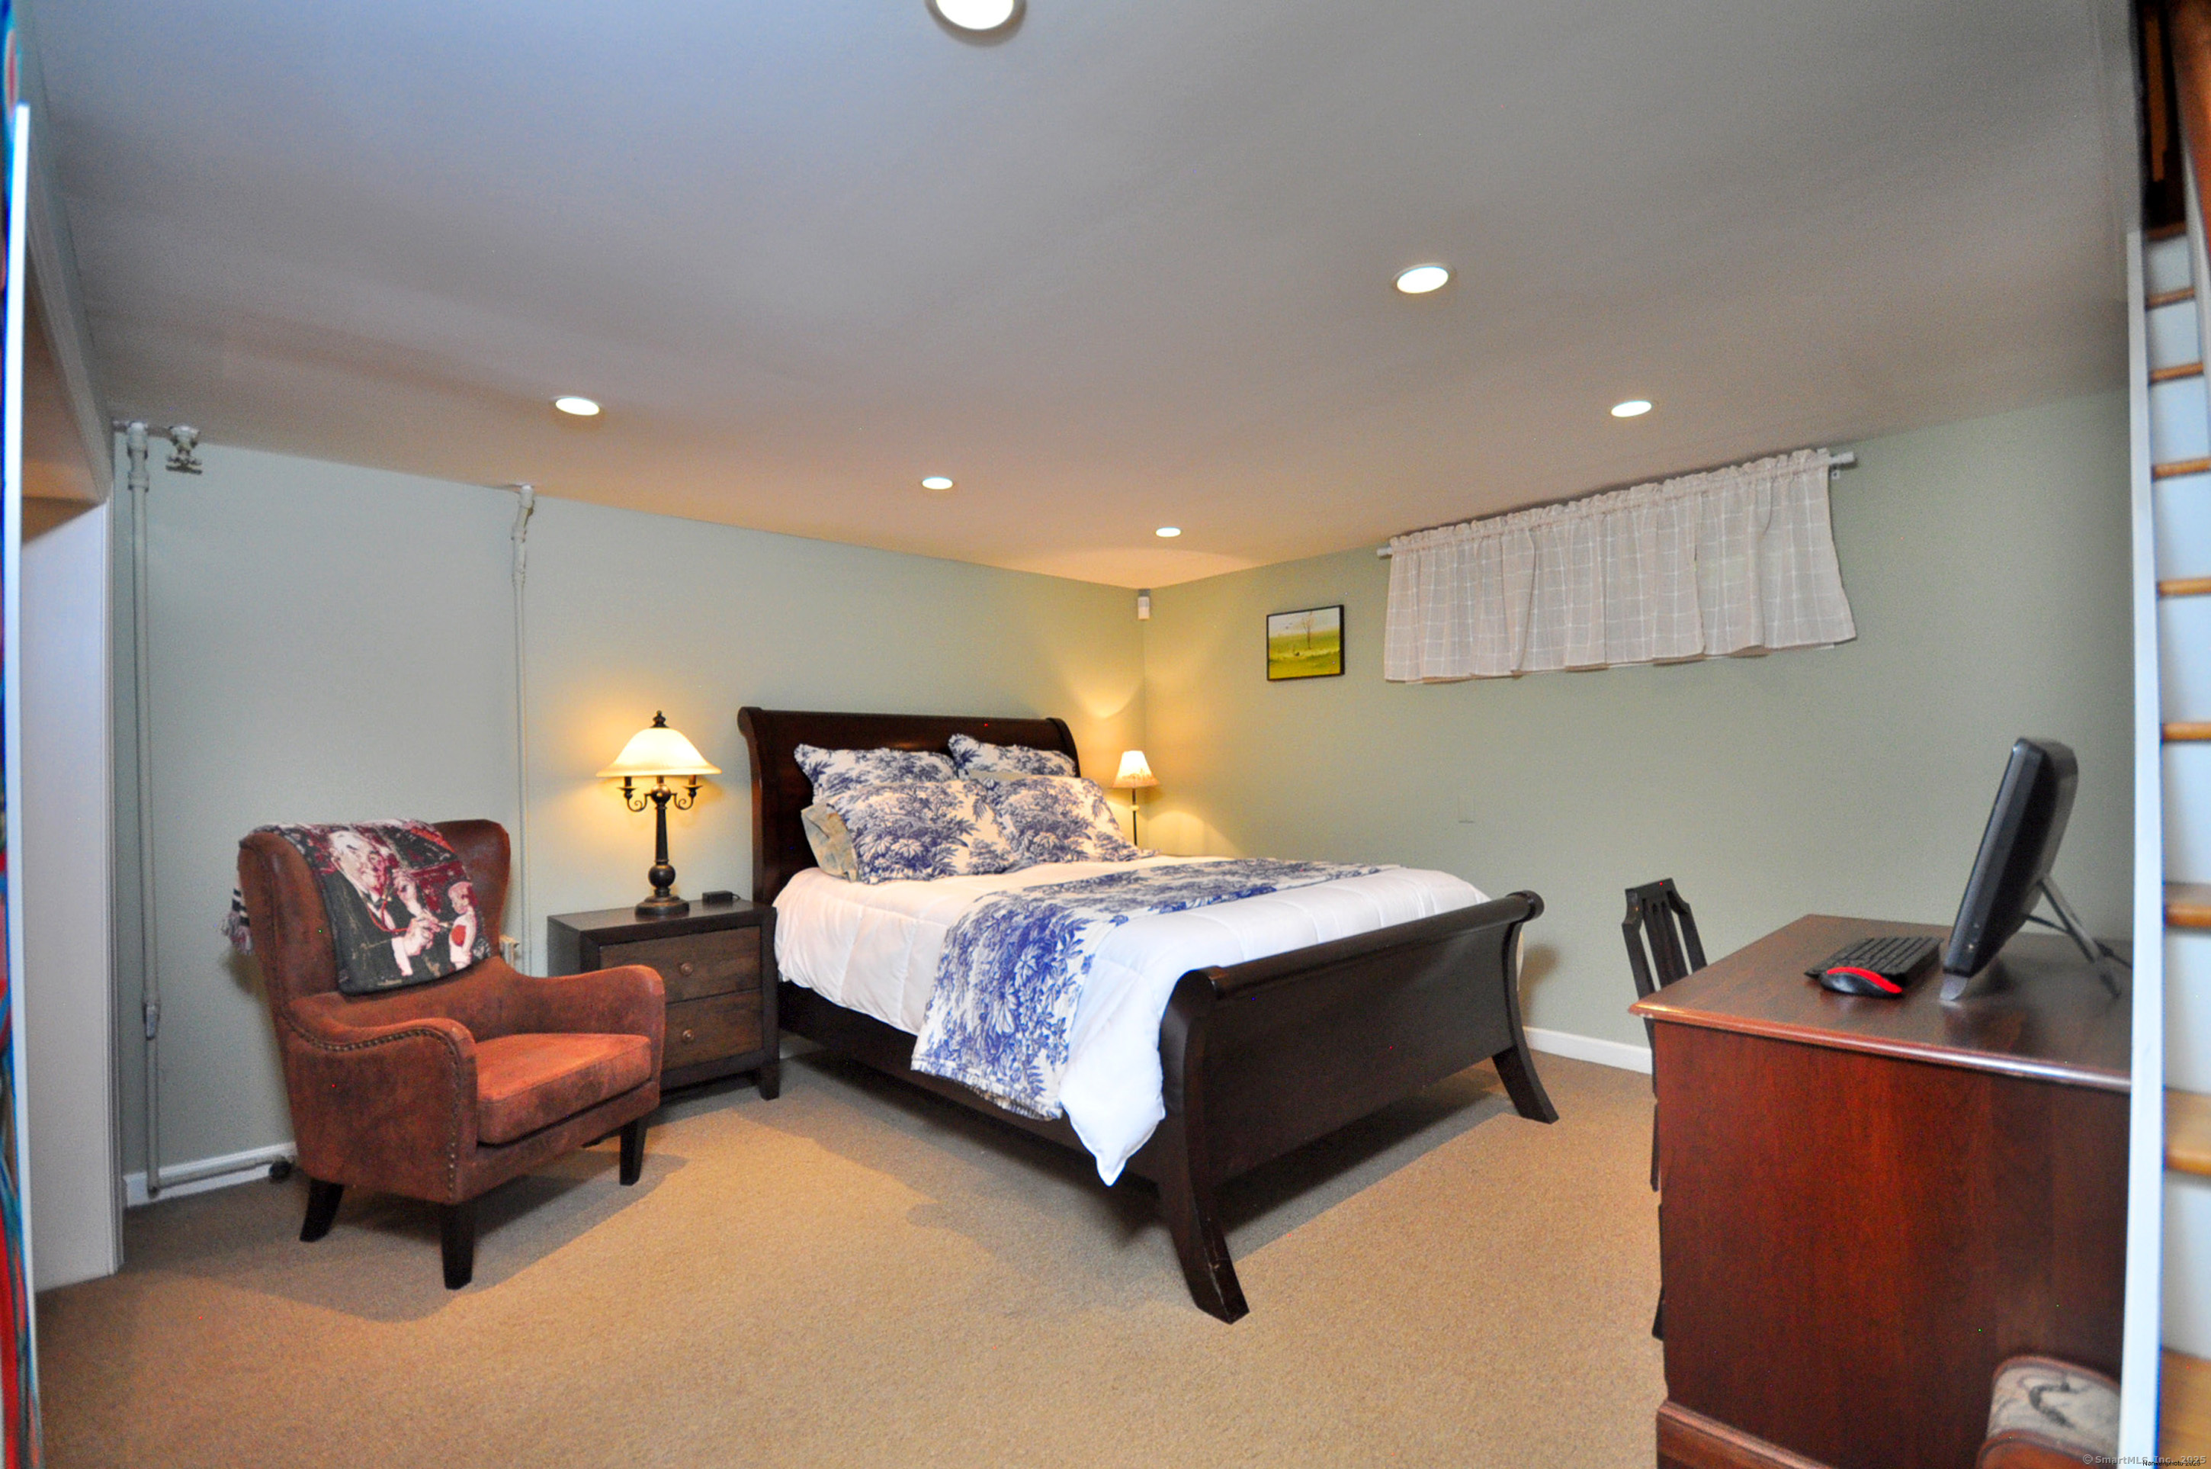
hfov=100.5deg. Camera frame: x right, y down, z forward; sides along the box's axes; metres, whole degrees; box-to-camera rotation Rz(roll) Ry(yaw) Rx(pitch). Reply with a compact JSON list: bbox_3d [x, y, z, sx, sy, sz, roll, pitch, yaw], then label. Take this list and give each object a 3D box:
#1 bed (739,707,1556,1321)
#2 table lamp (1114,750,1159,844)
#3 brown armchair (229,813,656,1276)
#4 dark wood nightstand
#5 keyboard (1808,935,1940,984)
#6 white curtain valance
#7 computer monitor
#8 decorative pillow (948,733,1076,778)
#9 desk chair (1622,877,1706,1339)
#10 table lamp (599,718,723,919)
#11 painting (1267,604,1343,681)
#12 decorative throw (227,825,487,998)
[{"bbox_3d":[0.023,0.577,3.282,1.580,1.360,2.320,0,0,-43],"label":"bed"},{"bbox_3d":[0.152,0.337,4.572,0.300,0.520,0.300,-1,0,0],"label":"table lamp"},{"bbox_3d":[-1.701,0.754,2.488,0.730,1.040,0.700,-1,0,20],"label":"brown armchair"},{"bbox_3d":[-1.505,0.942,3.151,0.610,0.667,0.360,0,0,-42],"label":"dark wood nightstand"},{"bbox_3d":[1.516,0.443,1.802,0.460,0.025,0.140,0,0,-42],"label":"keyboard"},{"bbox_3d":[1.740,-0.564,3.399,0.100,0.620,1.600,0,0,-42],"label":"white curtain valance"},{"bbox_3d":[1.687,0.228,1.670,0.500,0.450,0.220,0,0,-42],"label":"computer monitor"},{"bbox_3d":[-0.403,0.282,4.127,0.680,0.480,0.180,0,-15,-42],"label":"decorative pillow"},{"bbox_3d":[1.397,0.768,1.892,0.450,0.930,0.480,0,0,-42],"label":"desk chair"},{"bbox_3d":[-1.526,0.265,3.157,0.390,0.690,0.390,0,0,-42],"label":"table lamp"},{"bbox_3d":[0.930,-0.419,4.329,0.030,0.330,0.430,0,0,-42],"label":"painting"},{"bbox_3d":[-1.942,0.437,2.453,0.320,0.420,0.460,-1,0,20],"label":"decorative throw"}]

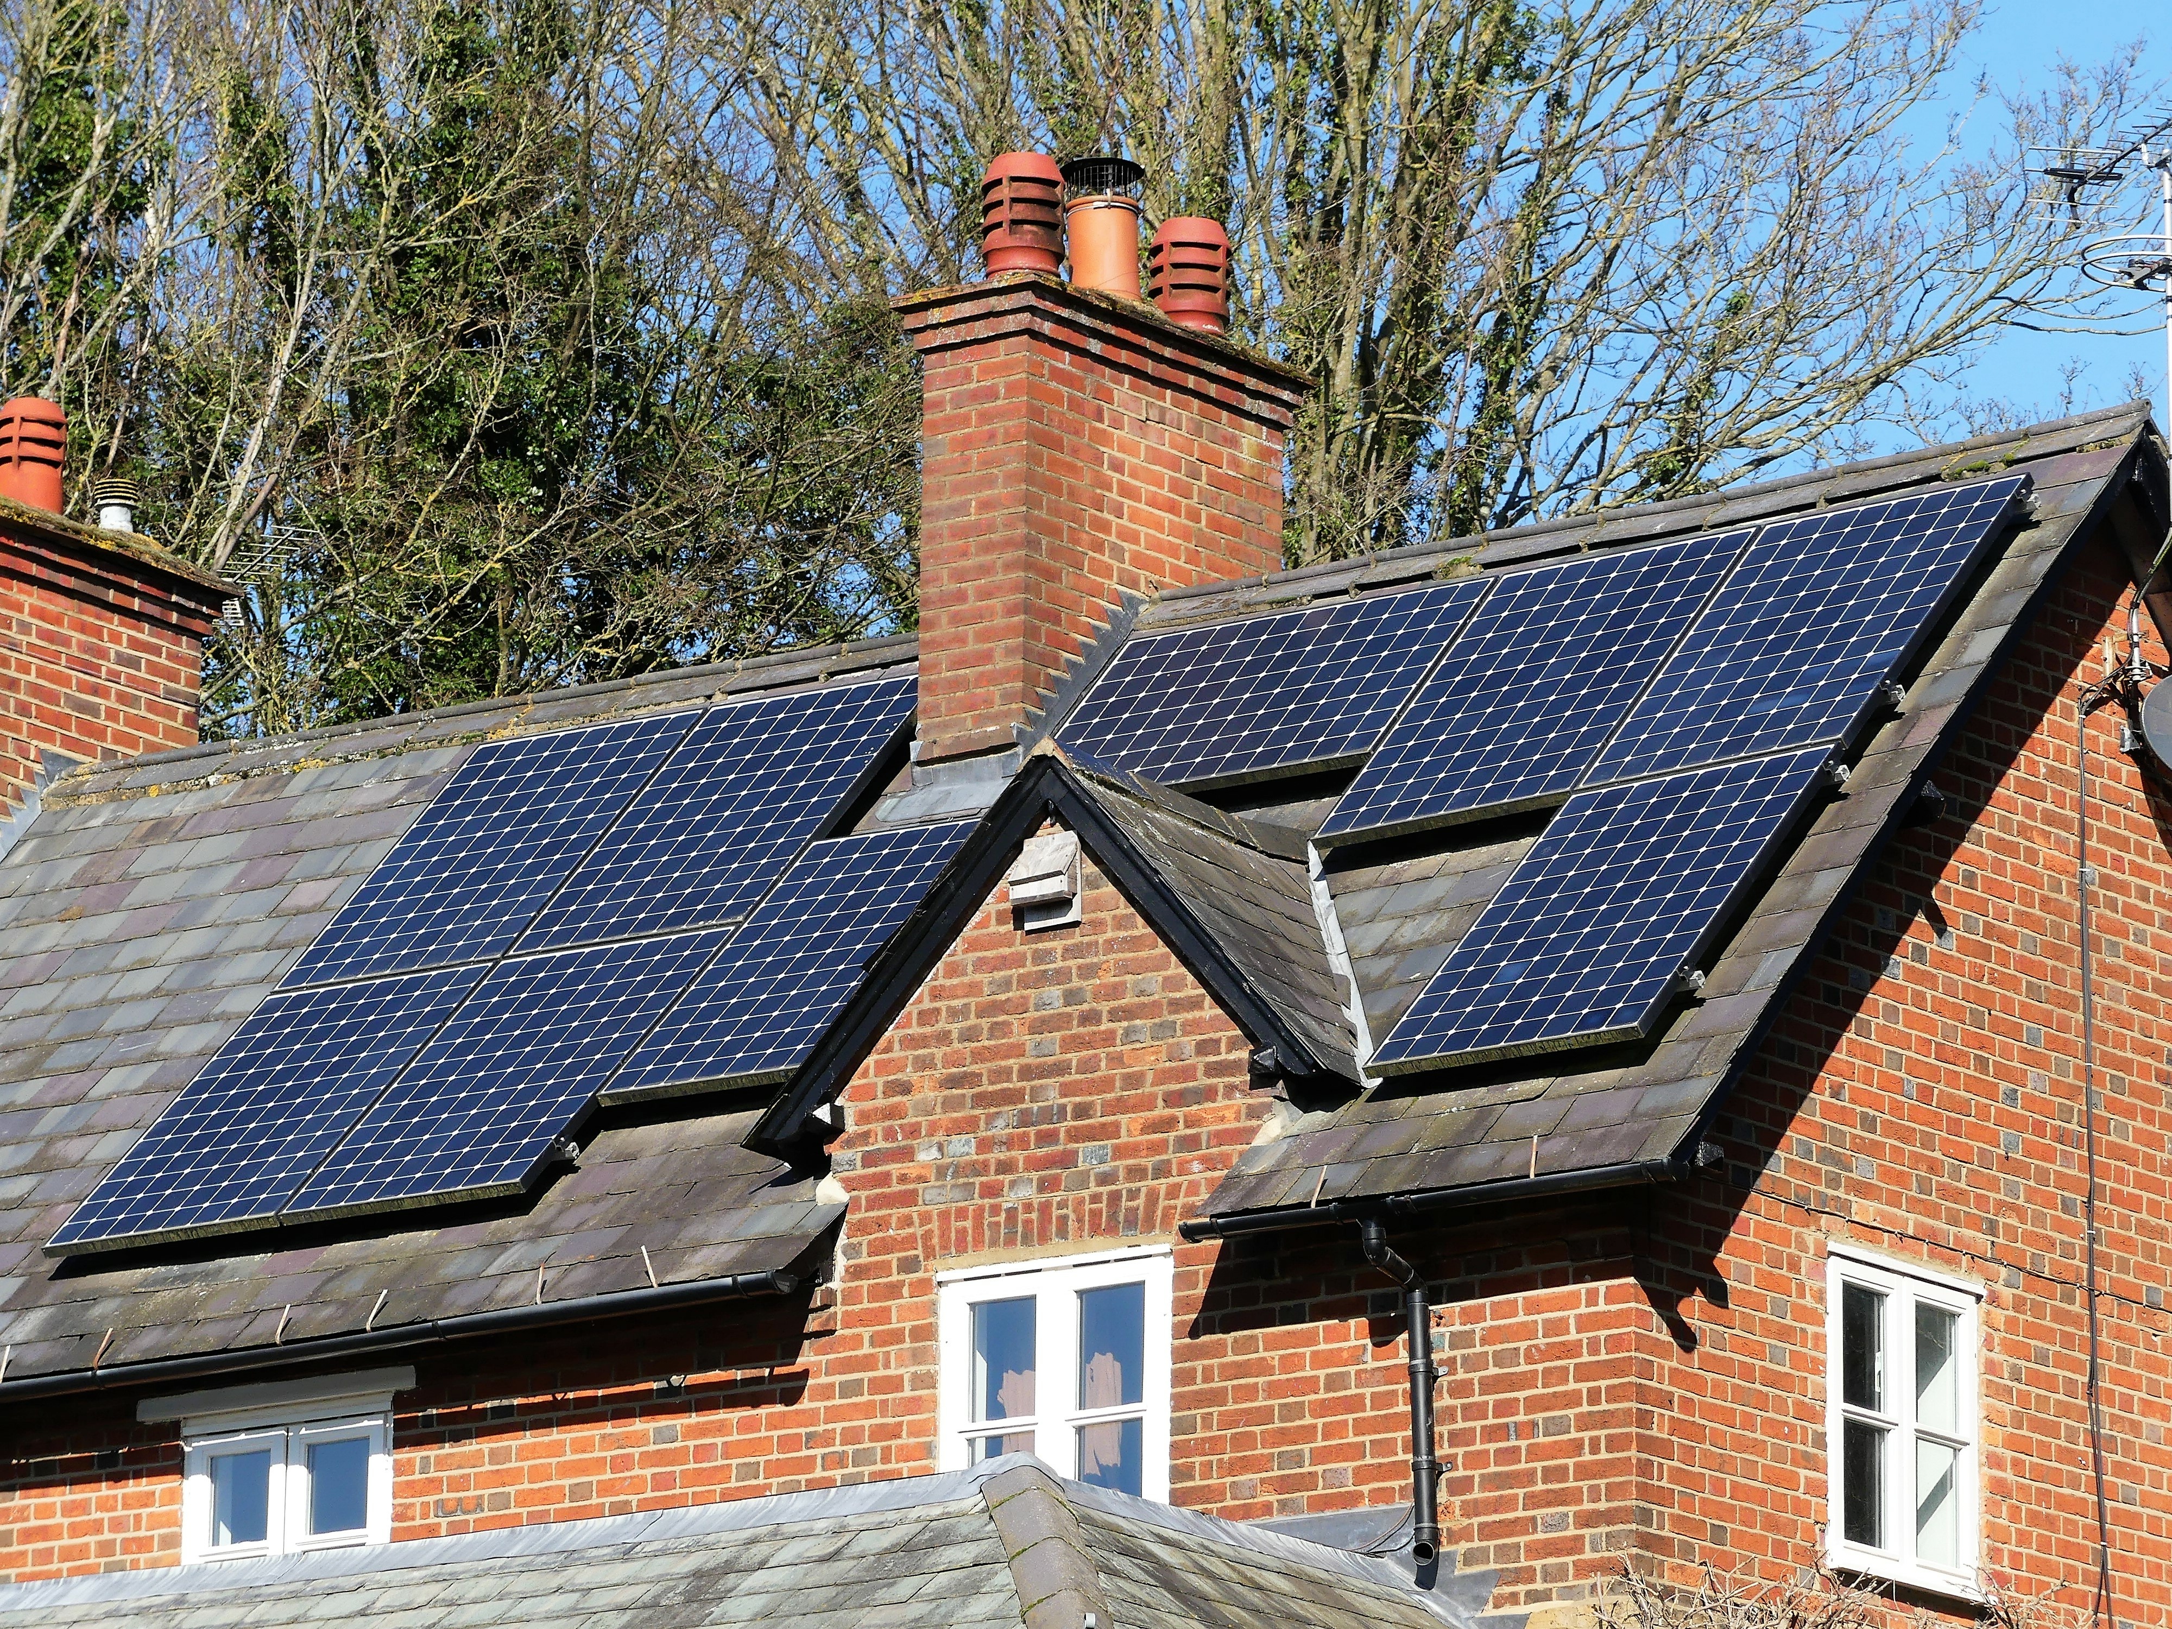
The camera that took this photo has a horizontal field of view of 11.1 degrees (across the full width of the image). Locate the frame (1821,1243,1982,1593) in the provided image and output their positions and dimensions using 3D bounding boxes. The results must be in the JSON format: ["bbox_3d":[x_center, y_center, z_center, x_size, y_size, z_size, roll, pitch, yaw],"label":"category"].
[{"bbox_3d":[2.559,1.919,35.042,0.110,1.030,0.900,-9,-17,36],"label":"frame"}]

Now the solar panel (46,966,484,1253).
[{"bbox_3d":[-2.786,1.012,38.312,1.046,1.559,0.046,-9,-61,36],"label":"solar panel"}]

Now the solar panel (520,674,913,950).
[{"bbox_3d":[-1.233,0.012,38.682,1.046,1.559,0.046,-9,-61,36],"label":"solar panel"}]

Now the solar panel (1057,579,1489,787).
[{"bbox_3d":[0.549,-0.382,37.578,1.559,1.046,0.046,-9,-61,36],"label":"solar panel"}]

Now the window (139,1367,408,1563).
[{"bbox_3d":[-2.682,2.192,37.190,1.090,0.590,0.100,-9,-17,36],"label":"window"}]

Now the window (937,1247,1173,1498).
[{"bbox_3d":[-0.093,1.906,35.212,0.935,1.020,0.100,-9,-17,36],"label":"window"}]

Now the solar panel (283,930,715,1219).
[{"bbox_3d":[-1.933,0.879,37.689,1.046,1.559,0.046,-9,-61,36],"label":"solar panel"}]

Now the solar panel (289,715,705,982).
[{"bbox_3d":[-2.093,0.142,39.406,1.046,1.559,0.046,-9,-61,36],"label":"solar panel"}]

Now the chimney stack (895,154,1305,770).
[{"bbox_3d":[0.051,-1.157,39.284,0.605,2.330,1.600,-9,-17,36],"label":"chimney stack"}]

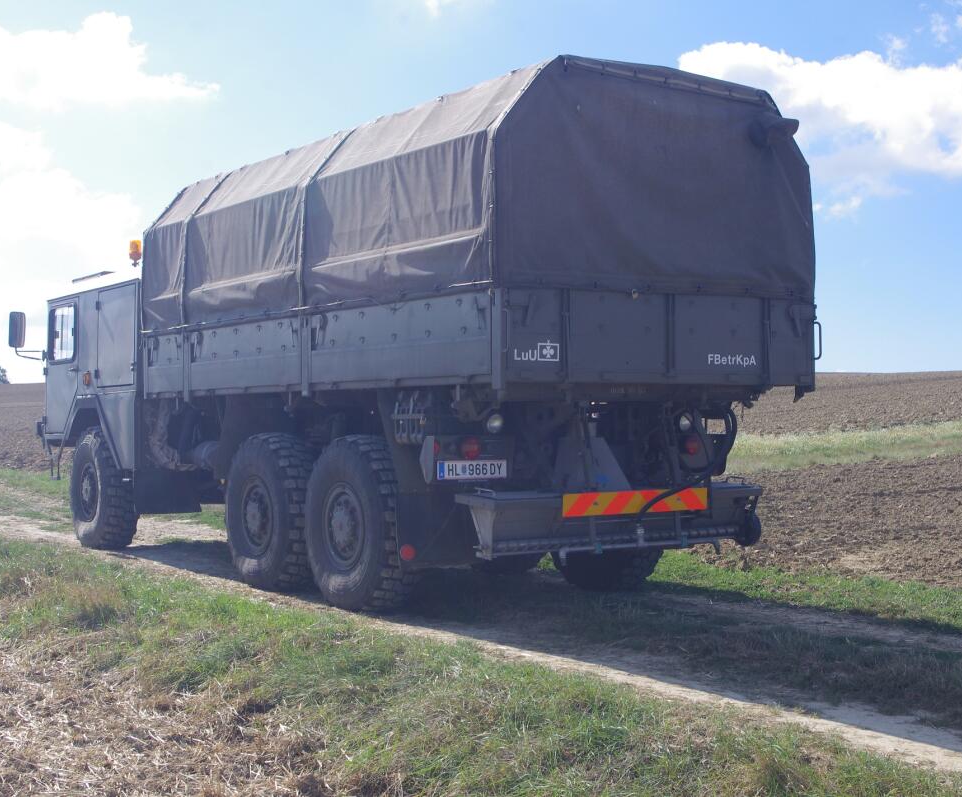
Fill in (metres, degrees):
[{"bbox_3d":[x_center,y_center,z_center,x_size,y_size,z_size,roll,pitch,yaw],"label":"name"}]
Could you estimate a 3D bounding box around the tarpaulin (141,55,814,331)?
[{"bbox_3d":[-0.400,-1.294,11.923,2.510,1.399,5.779,0,-1,-33],"label":"tarpaulin"}]

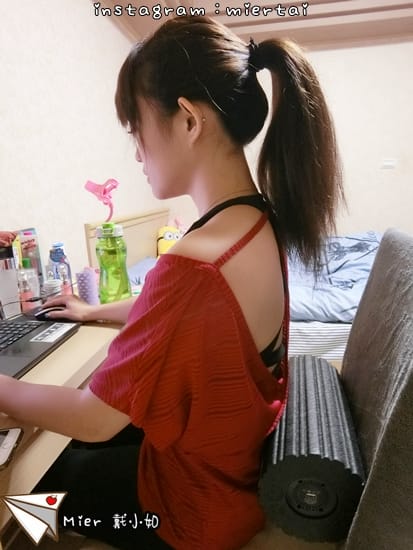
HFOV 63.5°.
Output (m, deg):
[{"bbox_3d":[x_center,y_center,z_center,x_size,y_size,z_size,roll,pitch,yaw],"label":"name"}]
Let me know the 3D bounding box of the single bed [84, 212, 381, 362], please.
[{"bbox_3d":[0.515,0.102,1.964,2.050,0.870,1.080,3,15,13],"label":"single bed"}]

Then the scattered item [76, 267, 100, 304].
[{"bbox_3d":[-0.307,0.034,0.871,0.050,0.110,0.052,-4,15,-13],"label":"scattered item"}]

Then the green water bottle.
[{"bbox_3d":[-0.246,-0.025,0.878,0.081,0.220,0.081,-5,15,-15],"label":"green water bottle"}]

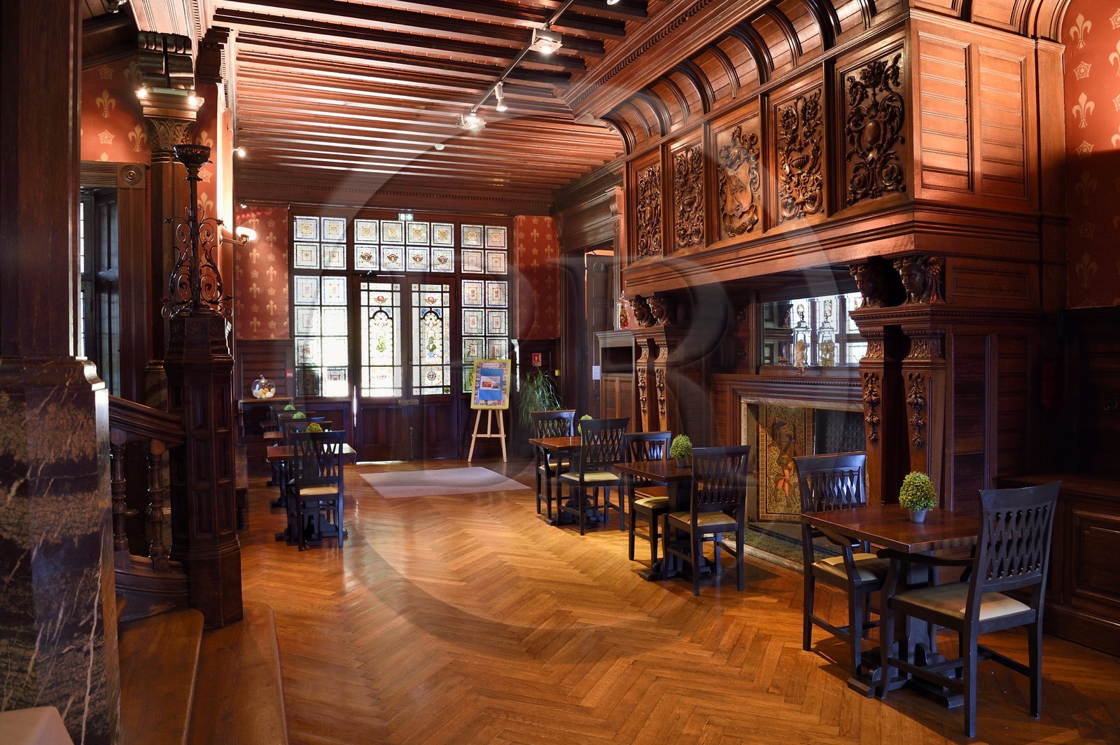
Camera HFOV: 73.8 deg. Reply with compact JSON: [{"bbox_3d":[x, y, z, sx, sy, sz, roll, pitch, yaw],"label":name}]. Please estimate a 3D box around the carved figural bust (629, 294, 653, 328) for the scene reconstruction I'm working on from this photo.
[{"bbox_3d":[0.914,-0.642,7.947,0.250,0.350,0.210,-1,1,-23],"label":"carved figural bust"}]

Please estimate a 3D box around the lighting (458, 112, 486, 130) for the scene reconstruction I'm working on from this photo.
[{"bbox_3d":[-0.839,-2.422,7.199,0.220,0.170,0.210,-1,1,-23],"label":"lighting"}]

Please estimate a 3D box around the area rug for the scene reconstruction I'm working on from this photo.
[{"bbox_3d":[-1.505,1.349,9.348,1.680,0.015,1.920,-1,1,-25],"label":"area rug"}]

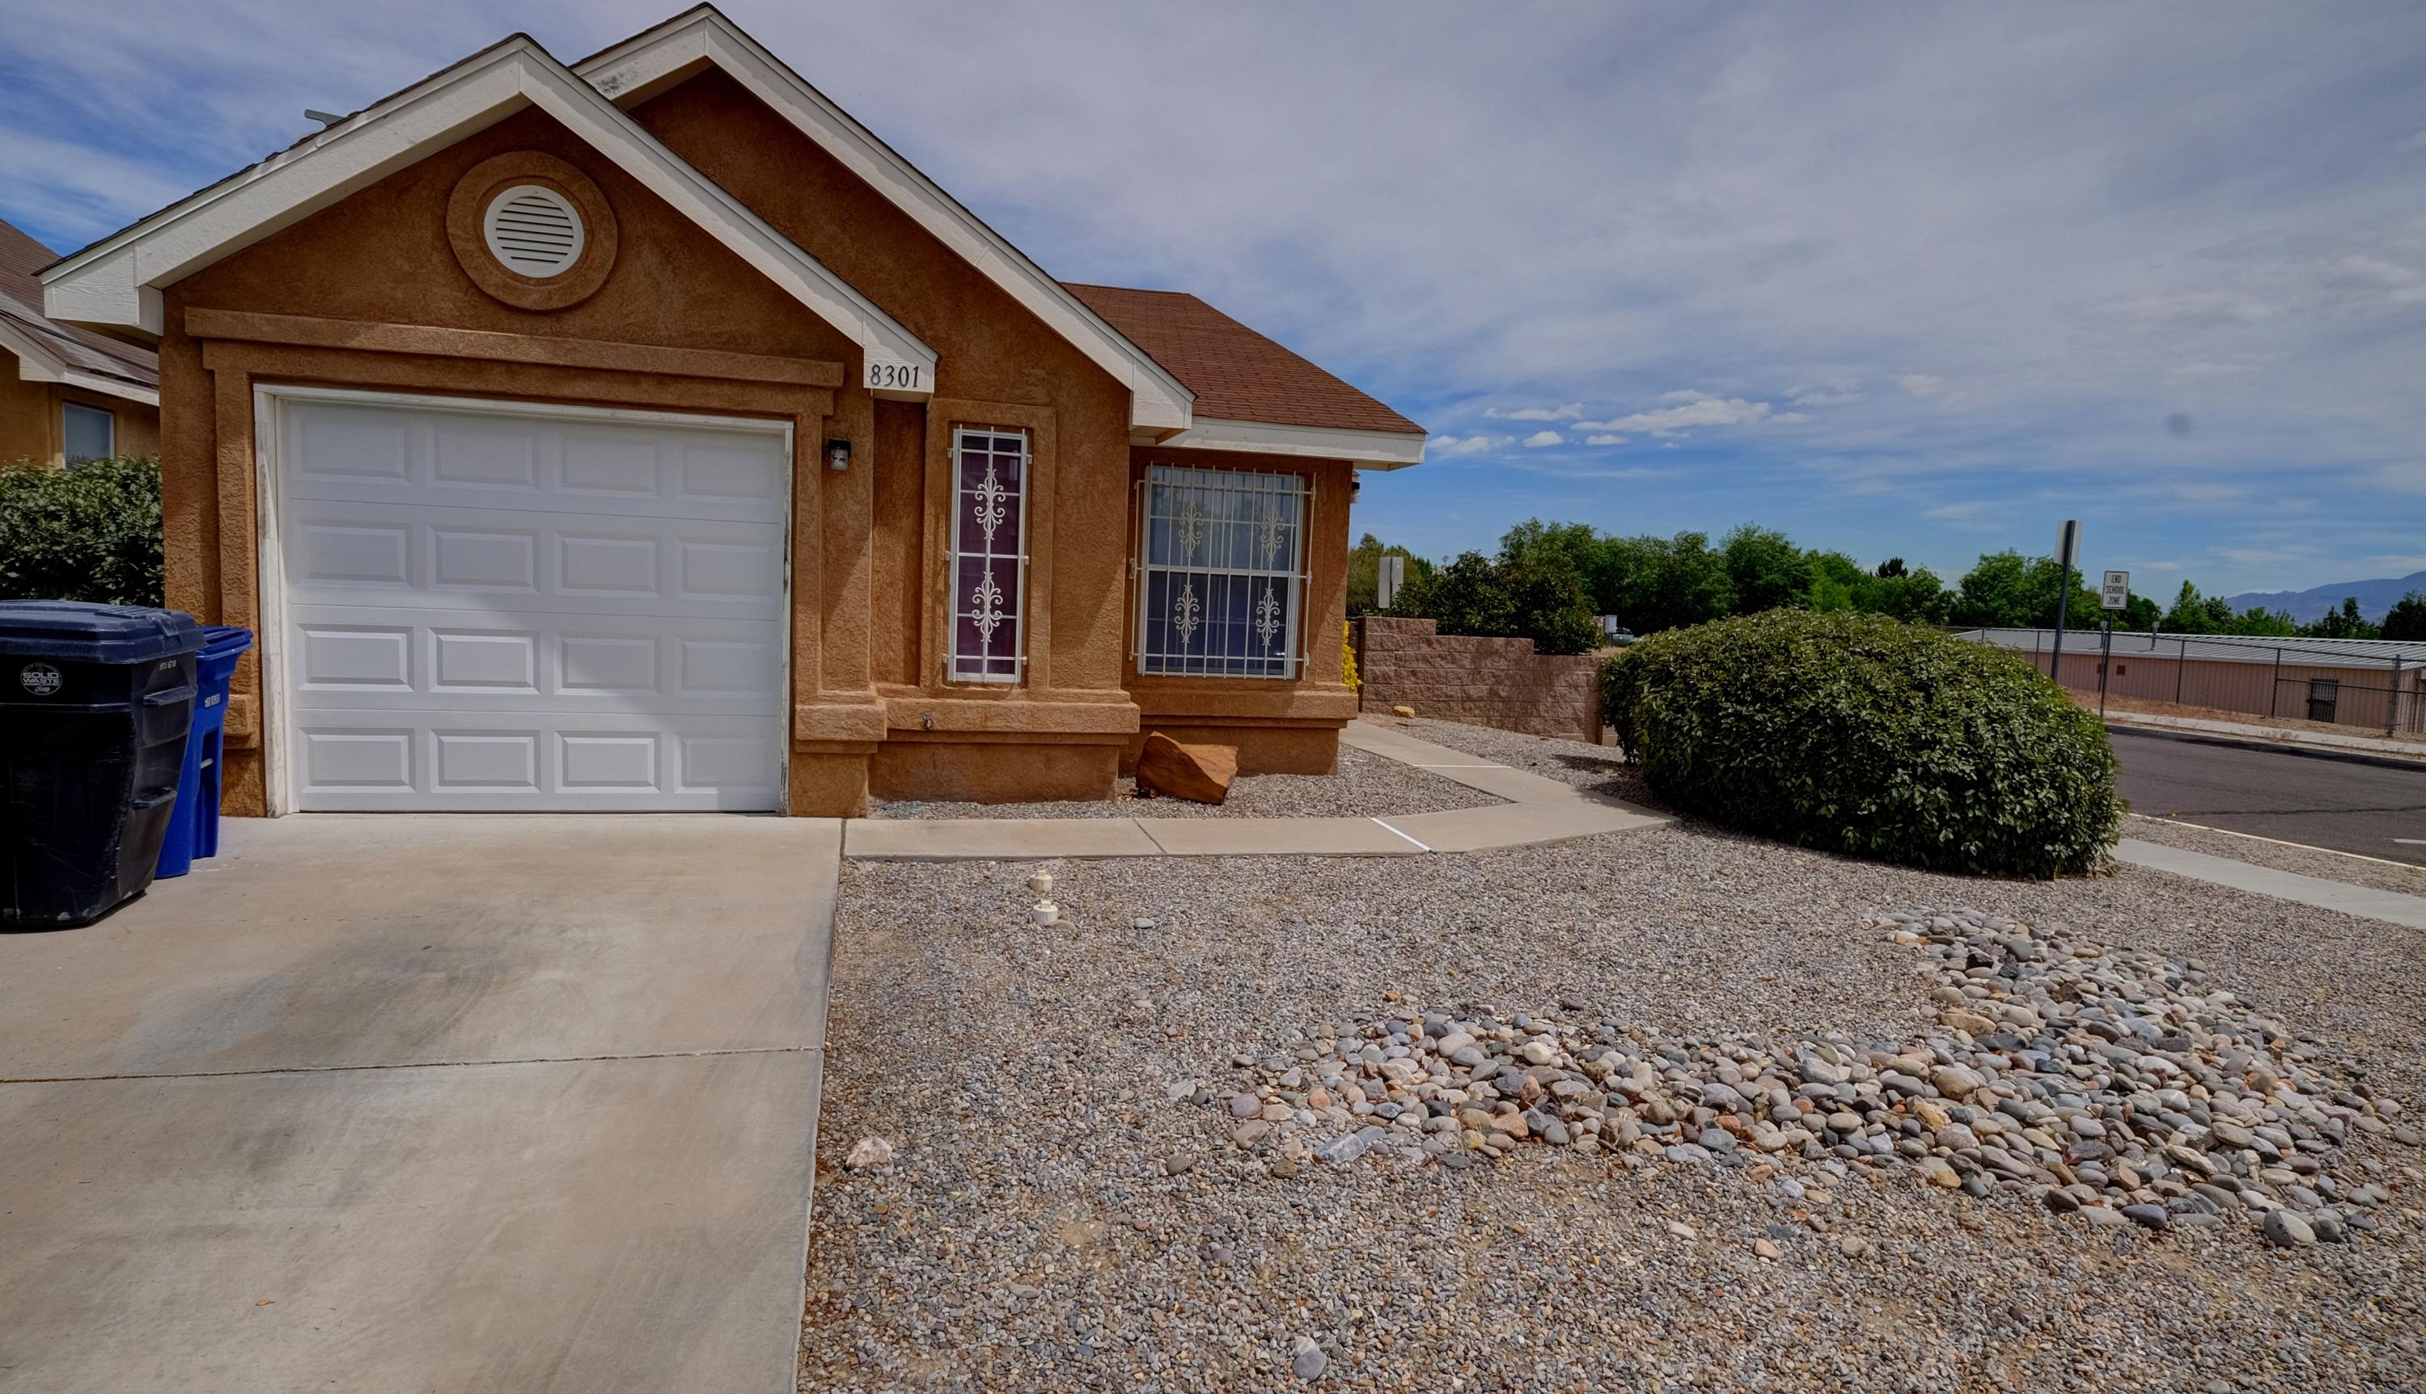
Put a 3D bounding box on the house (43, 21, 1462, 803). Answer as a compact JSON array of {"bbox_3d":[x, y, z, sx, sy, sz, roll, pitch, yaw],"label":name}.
[{"bbox_3d":[-3.238,-2.039,11.965,7.450,4.450,11.750,1,5,-16],"label":"house"}]

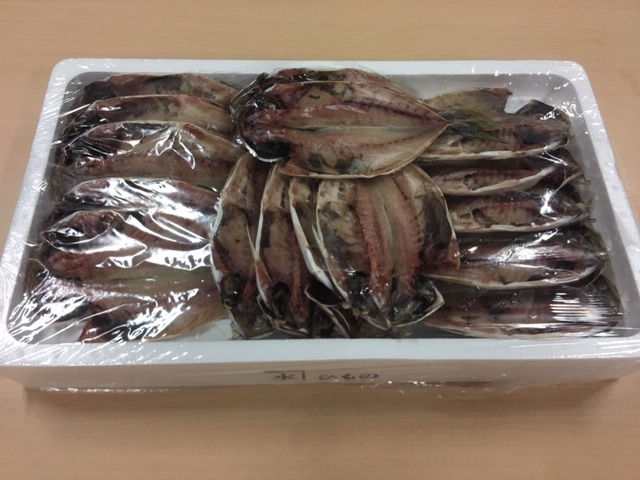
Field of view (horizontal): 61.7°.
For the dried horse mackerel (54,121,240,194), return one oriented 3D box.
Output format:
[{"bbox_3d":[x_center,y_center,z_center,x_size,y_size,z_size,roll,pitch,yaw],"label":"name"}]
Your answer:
[{"bbox_3d":[-0.144,-0.071,0.494,0.195,0.030,0.092,-1,73,-1],"label":"dried horse mackerel"}]

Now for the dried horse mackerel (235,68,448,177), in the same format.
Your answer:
[{"bbox_3d":[0.029,-0.101,0.494,0.213,0.028,0.115,-1,63,-1],"label":"dried horse mackerel"}]

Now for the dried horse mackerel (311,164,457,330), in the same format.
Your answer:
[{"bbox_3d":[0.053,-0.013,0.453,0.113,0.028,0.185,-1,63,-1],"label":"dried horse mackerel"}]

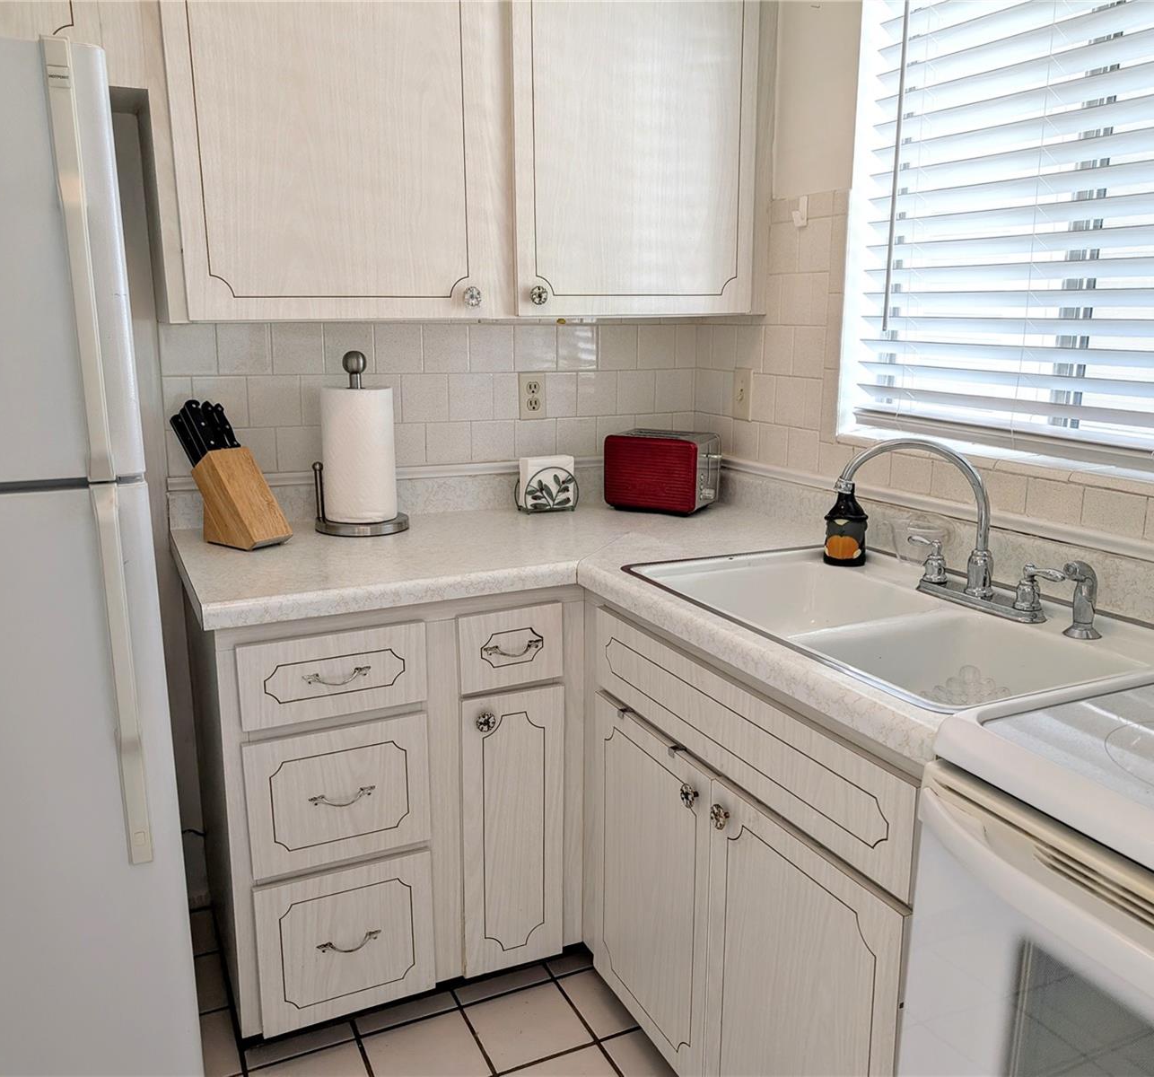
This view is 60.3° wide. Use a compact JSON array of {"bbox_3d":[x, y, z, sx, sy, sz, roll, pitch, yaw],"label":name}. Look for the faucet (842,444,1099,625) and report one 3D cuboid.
[{"bbox_3d":[0.607,-0.021,1.583,0.292,0.257,0.362,-3,13,-15],"label":"faucet"}]

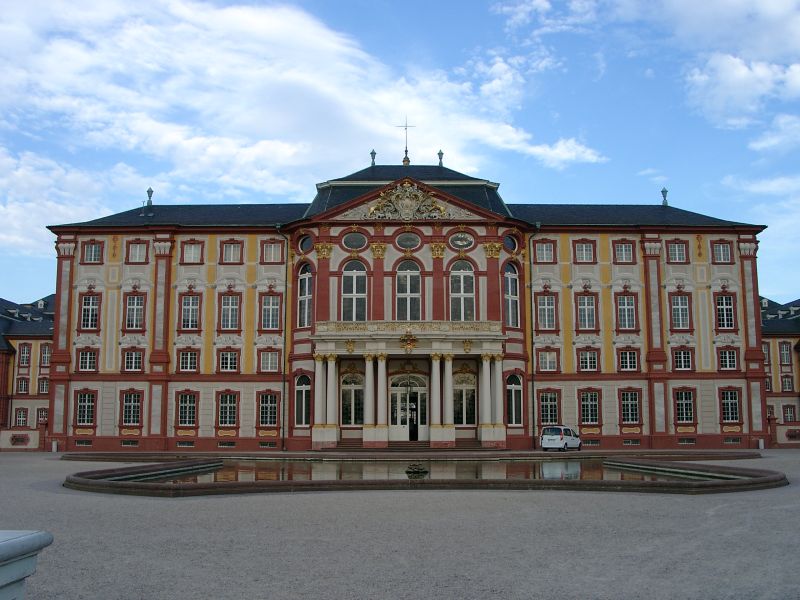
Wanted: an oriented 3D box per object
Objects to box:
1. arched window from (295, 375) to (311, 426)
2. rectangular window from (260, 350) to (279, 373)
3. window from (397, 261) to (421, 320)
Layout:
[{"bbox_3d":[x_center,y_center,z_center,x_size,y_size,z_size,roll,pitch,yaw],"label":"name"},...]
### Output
[{"bbox_3d":[-7.446,7.737,60.323,1.926,3.975,0.300,-7,-10,44],"label":"arched window"},{"bbox_3d":[-10.405,4.926,62.751,1.433,1.659,0.200,0,-8,-1],"label":"rectangular window"},{"bbox_3d":[0.695,-0.620,61.406,1.939,5.018,0.200,0,-8,-1],"label":"window"}]

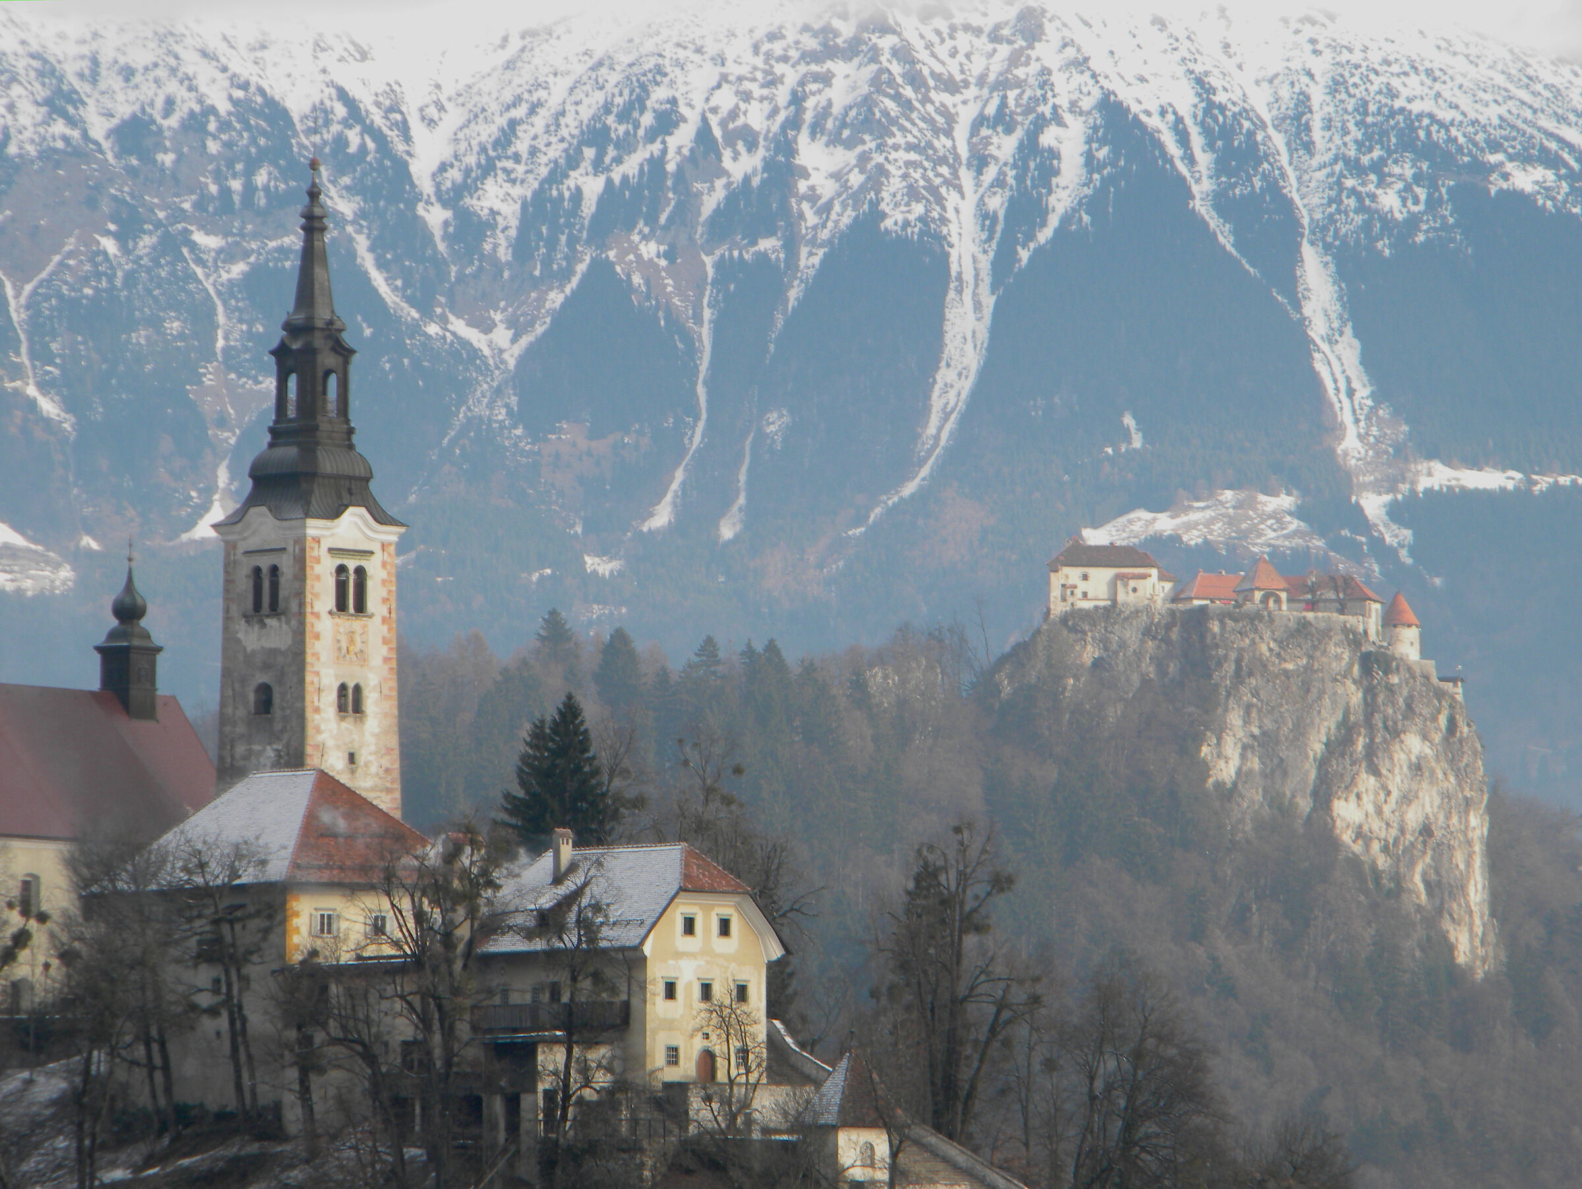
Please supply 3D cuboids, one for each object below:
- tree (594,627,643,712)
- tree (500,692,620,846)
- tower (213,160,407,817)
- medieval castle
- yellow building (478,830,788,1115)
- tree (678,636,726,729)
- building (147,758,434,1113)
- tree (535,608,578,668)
[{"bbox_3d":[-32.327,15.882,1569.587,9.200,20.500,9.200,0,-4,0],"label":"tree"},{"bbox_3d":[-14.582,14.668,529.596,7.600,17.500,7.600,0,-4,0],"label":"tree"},{"bbox_3d":[-29.968,-1.655,521.136,8.700,51.000,8.700,4,-6,-42],"label":"tower"},{"bbox_3d":[92.195,4.803,1667.446,80.000,31.000,45.000,0,-4,-6],"label":"medieval castle"},{"bbox_3d":[-9.453,22.093,494.416,12.000,16.600,14.600,4,-6,-42],"label":"yellow building"},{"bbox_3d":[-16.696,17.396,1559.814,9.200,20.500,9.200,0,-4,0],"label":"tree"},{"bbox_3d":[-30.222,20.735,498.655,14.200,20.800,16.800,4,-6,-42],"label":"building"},{"bbox_3d":[-44.864,11.222,1599.332,8.300,17.500,8.300,0,-4,0],"label":"tree"}]

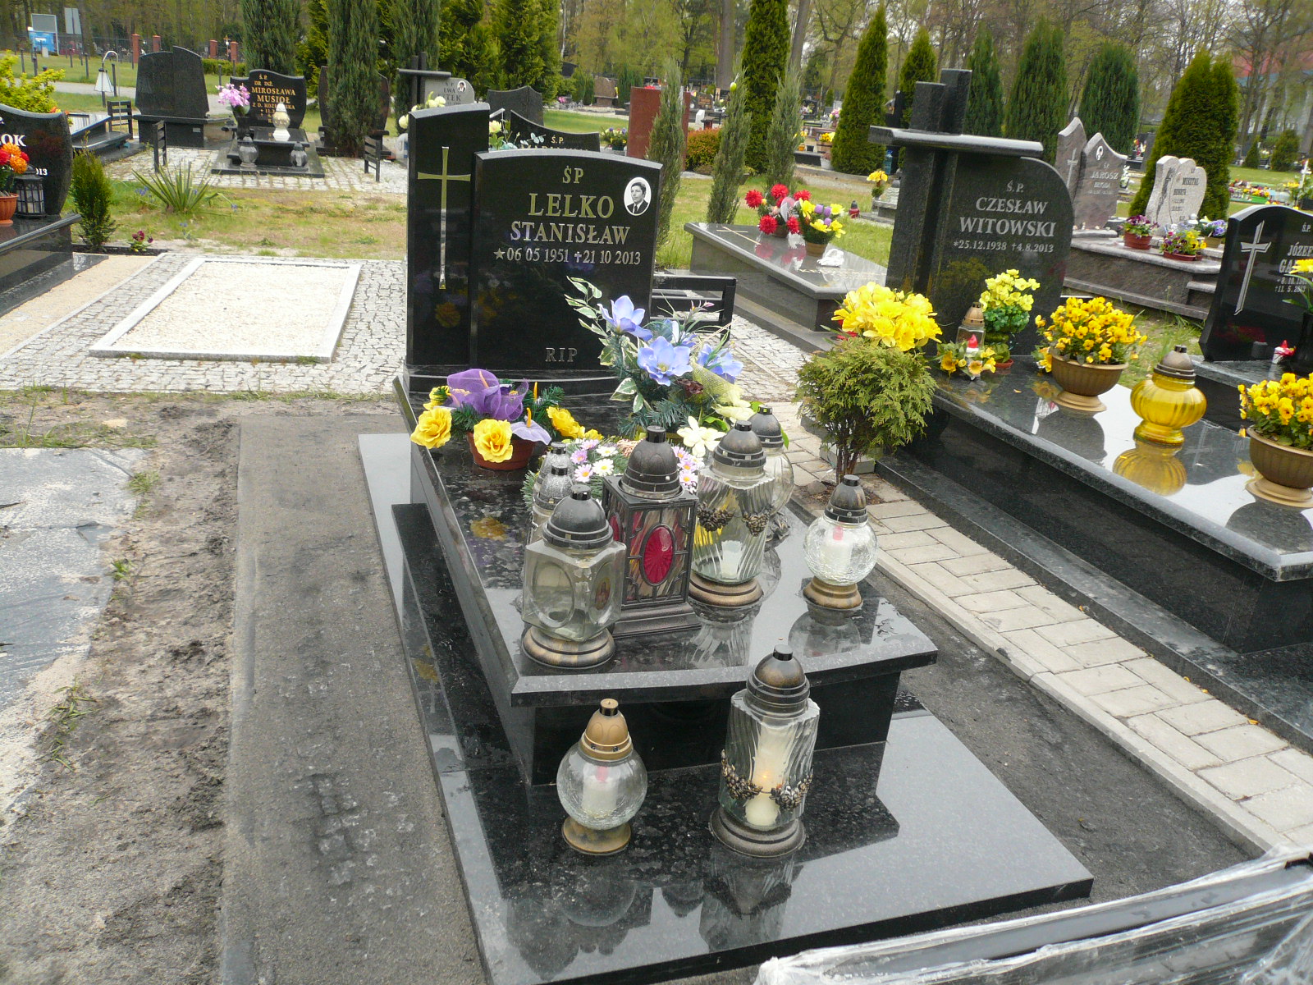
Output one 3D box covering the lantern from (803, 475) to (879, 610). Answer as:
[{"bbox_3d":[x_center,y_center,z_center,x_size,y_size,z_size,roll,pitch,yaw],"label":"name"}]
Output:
[{"bbox_3d":[0.383,0.097,2.196,0.155,0.268,0.155,-3,22,-19],"label":"lantern"}]

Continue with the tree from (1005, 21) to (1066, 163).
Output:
[{"bbox_3d":[9.315,-9.795,26.409,1.500,3.536,1.500,-3,22,-19],"label":"tree"}]

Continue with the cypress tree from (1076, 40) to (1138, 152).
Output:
[{"bbox_3d":[12.611,-10.695,29.648,1.800,3.450,1.800,-2,22,-19],"label":"cypress tree"}]

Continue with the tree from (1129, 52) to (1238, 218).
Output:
[{"bbox_3d":[7.982,-5.251,15.710,1.300,2.375,1.250,-3,22,-19],"label":"tree"}]

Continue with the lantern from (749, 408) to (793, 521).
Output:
[{"bbox_3d":[0.253,-0.053,2.440,0.140,0.295,0.140,-2,22,-20],"label":"lantern"}]

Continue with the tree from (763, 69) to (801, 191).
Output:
[{"bbox_3d":[1.497,-4.244,12.500,0.440,1.550,0.440,-2,22,-20],"label":"tree"}]

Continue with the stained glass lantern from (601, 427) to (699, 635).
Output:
[{"bbox_3d":[-0.017,0.057,1.983,0.178,0.368,0.178,-4,23,-23],"label":"stained glass lantern"}]

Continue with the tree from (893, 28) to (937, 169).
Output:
[{"bbox_3d":[5.057,-7.669,20.908,1.080,2.775,1.080,-3,22,-19],"label":"tree"}]

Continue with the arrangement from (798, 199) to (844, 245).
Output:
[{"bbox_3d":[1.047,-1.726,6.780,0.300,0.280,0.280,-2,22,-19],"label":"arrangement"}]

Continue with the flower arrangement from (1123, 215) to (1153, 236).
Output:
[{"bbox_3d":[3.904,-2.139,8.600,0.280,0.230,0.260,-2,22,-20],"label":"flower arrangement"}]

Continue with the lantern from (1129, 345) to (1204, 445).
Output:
[{"bbox_3d":[1.558,-0.298,3.222,0.214,0.293,0.214,-2,22,-19],"label":"lantern"}]

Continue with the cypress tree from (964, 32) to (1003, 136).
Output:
[{"bbox_3d":[5.349,-6.397,17.500,0.720,2.500,0.720,-2,22,-20],"label":"cypress tree"}]

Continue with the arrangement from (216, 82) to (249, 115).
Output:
[{"bbox_3d":[-4.547,-4.223,11.417,0.360,0.350,0.320,-2,22,-19],"label":"arrangement"}]

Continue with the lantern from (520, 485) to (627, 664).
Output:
[{"bbox_3d":[-0.149,0.140,1.906,0.172,0.309,0.172,18,24,32],"label":"lantern"}]

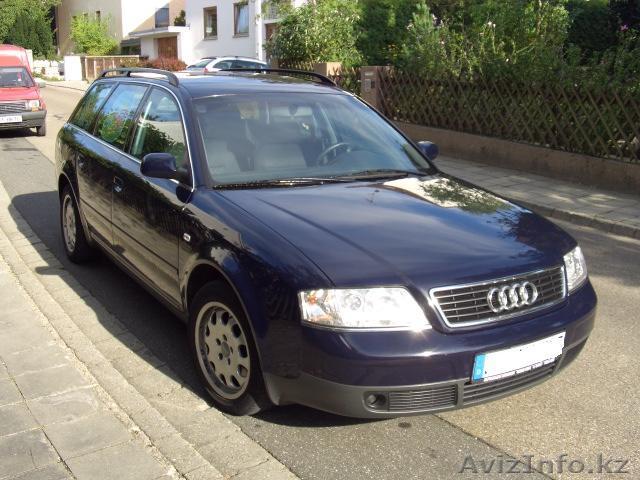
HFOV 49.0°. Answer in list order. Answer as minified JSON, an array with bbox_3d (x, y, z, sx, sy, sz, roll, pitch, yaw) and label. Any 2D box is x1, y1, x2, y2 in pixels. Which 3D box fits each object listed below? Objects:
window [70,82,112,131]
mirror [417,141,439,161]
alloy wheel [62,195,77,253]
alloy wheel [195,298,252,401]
[{"bbox_3d":[-1.705,-1.000,5.210,0.050,0.370,0.780,24,-1,-36],"label":"window"},{"bbox_3d":[0.692,-0.563,4.467,0.220,0.145,0.140,-8,17,-32],"label":"mirror"},{"bbox_3d":[-1.856,-0.130,5.449,0.180,0.450,0.450,-8,17,-32],"label":"alloy wheel"},{"bbox_3d":[-0.377,0.488,3.215,0.180,0.452,0.452,-10,18,-37],"label":"alloy wheel"}]

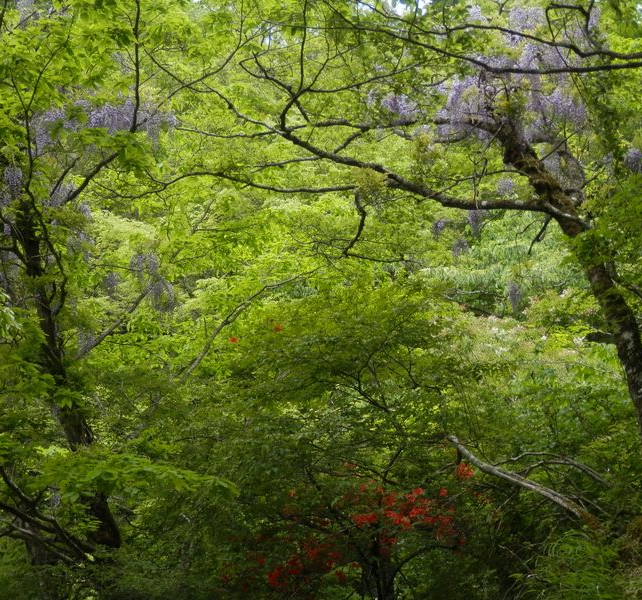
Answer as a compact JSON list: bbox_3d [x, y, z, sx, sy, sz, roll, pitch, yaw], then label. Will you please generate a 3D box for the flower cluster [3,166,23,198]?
[{"bbox_3d":[-3.080,-1.187,12.500,0.200,0.341,0.180,0,-4,0],"label":"flower cluster"}]

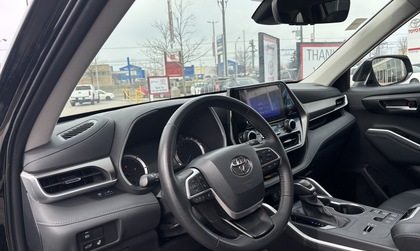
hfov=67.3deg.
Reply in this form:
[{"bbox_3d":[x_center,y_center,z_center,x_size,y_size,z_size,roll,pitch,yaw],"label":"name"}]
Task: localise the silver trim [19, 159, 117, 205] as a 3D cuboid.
[{"bbox_3d":[-0.344,0.132,0.802,0.217,0.080,0.070,-13,12,-38],"label":"silver trim"}]

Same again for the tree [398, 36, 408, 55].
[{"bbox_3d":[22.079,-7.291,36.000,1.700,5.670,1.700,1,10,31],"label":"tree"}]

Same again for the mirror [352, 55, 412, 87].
[{"bbox_3d":[0.915,-0.285,1.675,0.260,0.175,0.160,-12,12,-33],"label":"mirror"}]

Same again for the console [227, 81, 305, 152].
[{"bbox_3d":[0.213,-0.023,1.132,0.335,0.240,0.110,-14,-5,-38],"label":"console"}]

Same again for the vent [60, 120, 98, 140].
[{"bbox_3d":[-0.366,0.013,0.877,0.055,0.035,0.122,0,11,30],"label":"vent"}]

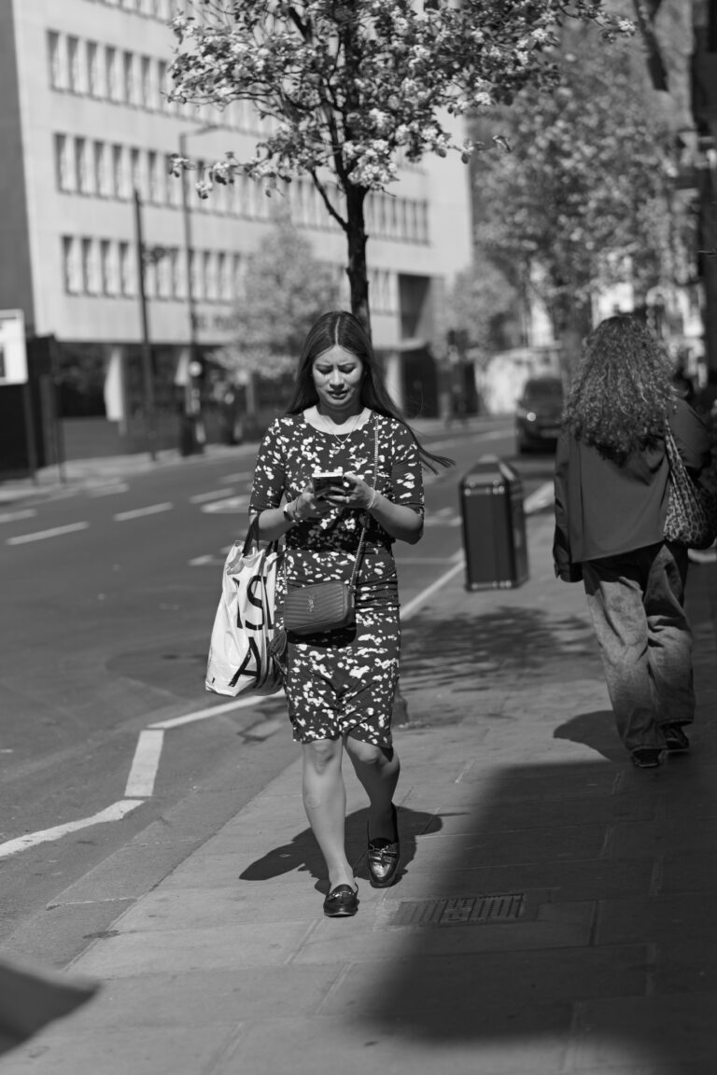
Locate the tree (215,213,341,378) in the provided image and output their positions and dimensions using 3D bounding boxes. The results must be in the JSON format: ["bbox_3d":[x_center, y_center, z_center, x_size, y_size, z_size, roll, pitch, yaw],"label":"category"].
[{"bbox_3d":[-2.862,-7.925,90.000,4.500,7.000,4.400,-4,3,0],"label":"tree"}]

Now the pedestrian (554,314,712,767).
[{"bbox_3d":[1.022,-0.005,9.470,0.560,1.650,0.520,-3,3,6],"label":"pedestrian"}]

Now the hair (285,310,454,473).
[{"bbox_3d":[0.028,-0.403,7.000,0.440,0.450,0.250,-3,3,3],"label":"hair"}]

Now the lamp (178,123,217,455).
[{"bbox_3d":[-5.018,-7.907,81.000,1.250,10.600,0.400,-3,3,15],"label":"lamp"}]

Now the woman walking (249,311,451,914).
[{"bbox_3d":[-0.032,0.188,7.040,0.520,1.640,0.520,-3,3,4],"label":"woman walking"}]

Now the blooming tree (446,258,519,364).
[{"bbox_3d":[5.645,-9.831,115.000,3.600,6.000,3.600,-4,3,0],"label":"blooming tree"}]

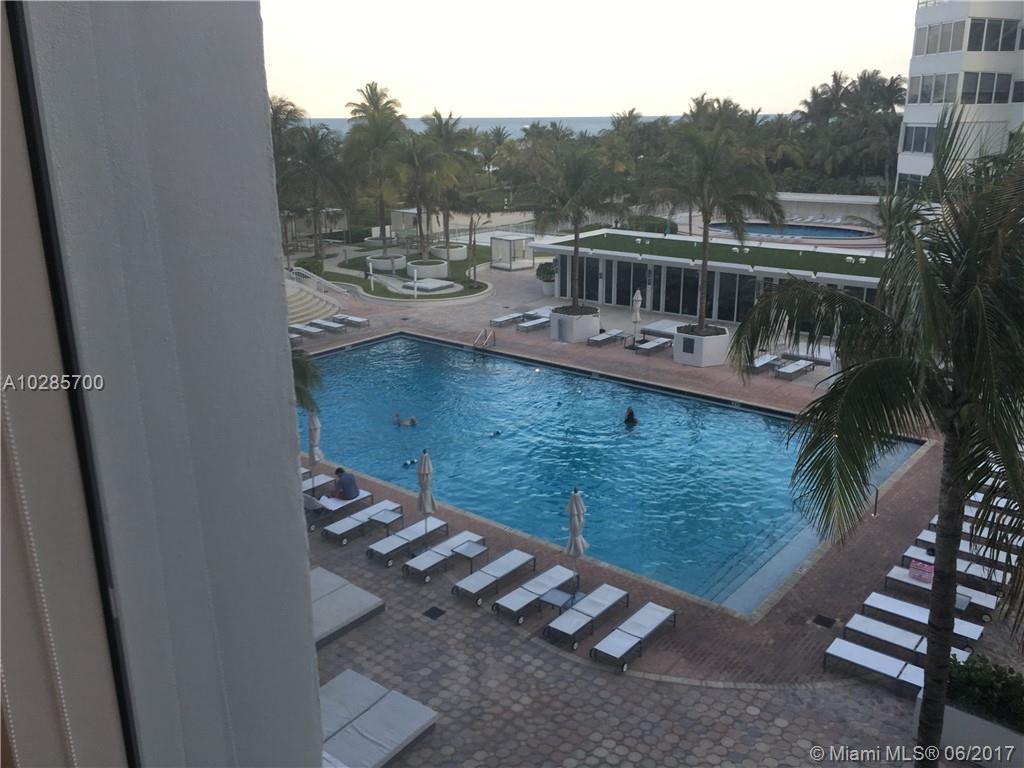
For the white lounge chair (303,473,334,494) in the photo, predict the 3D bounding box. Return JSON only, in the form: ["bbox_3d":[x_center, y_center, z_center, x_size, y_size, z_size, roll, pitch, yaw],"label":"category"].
[{"bbox_3d":[-5.692,2.966,22.926,0.590,0.370,2.050,14,22,38],"label":"white lounge chair"}]

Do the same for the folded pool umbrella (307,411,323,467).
[{"bbox_3d":[-5.218,1.885,22.514,0.480,2.550,0.480,14,22,38],"label":"folded pool umbrella"}]

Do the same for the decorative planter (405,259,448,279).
[{"bbox_3d":[-5.476,-7.420,55.442,2.600,0.840,2.550,0,17,0],"label":"decorative planter"}]

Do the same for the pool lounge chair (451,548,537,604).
[{"bbox_3d":[-0.365,4.205,18.627,0.610,0.370,2.060,14,22,38],"label":"pool lounge chair"}]

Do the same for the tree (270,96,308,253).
[{"bbox_3d":[-15.888,-14.470,59.915,3.600,10.639,3.600,0,17,0],"label":"tree"}]

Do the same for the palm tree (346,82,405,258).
[{"bbox_3d":[-8.680,-13.642,55.365,4.100,10.976,4.100,0,17,0],"label":"palm tree"}]

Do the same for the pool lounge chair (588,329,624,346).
[{"bbox_3d":[4.279,-2.030,38.694,0.590,0.380,2.000,12,21,35],"label":"pool lounge chair"}]

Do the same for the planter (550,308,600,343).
[{"bbox_3d":[2.901,-2.728,39.233,2.350,1.270,2.100,14,22,38],"label":"planter"}]

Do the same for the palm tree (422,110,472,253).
[{"bbox_3d":[-4.690,-14.197,60.270,3.700,9.760,3.700,-2,17,-4],"label":"palm tree"}]

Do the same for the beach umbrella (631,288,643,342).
[{"bbox_3d":[5.606,-3.060,38.252,0.460,2.450,0.460,0,17,0],"label":"beach umbrella"}]

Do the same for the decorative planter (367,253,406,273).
[{"bbox_3d":[-8.489,-8.238,57.912,2.580,0.750,2.580,0,17,0],"label":"decorative planter"}]

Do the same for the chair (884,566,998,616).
[{"bbox_3d":[8.893,4.358,17.788,2.040,0.360,0.610,12,21,36],"label":"chair"}]

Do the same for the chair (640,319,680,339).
[{"bbox_3d":[7.300,-2.388,39.475,1.900,0.470,2.120,13,22,37],"label":"chair"}]

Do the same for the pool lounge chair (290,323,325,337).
[{"bbox_3d":[-9.640,-2.463,40.432,2.000,0.370,0.590,14,22,38],"label":"pool lounge chair"}]

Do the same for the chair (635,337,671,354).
[{"bbox_3d":[6.214,-1.611,37.085,0.610,0.370,2.060,14,22,38],"label":"chair"}]

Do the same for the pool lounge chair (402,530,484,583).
[{"bbox_3d":[-1.511,3.967,19.594,0.620,0.345,2.020,14,22,38],"label":"pool lounge chair"}]

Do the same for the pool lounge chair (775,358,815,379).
[{"bbox_3d":[11.098,-0.525,33.493,0.610,0.370,2.060,14,23,39],"label":"pool lounge chair"}]

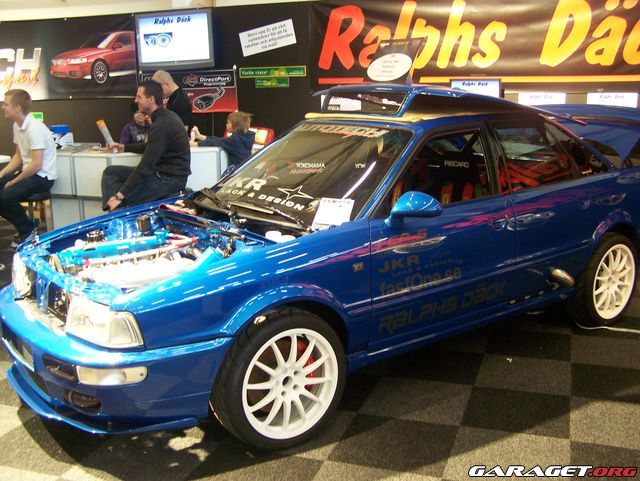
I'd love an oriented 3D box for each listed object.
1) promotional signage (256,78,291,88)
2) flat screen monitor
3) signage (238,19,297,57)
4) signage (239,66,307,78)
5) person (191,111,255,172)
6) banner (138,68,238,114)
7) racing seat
[{"bbox_3d":[-0.478,-1.599,7.127,0.363,0.094,0.015,2,12,19],"label":"promotional signage"},{"bbox_3d":[-1.481,-2.073,7.301,0.885,0.565,0.100,2,12,19],"label":"flat screen monitor"},{"bbox_3d":[-0.524,-2.026,7.054,0.590,0.236,0.015,-8,8,21],"label":"signage"},{"bbox_3d":[-0.478,-1.696,7.106,0.725,0.091,0.015,2,12,19],"label":"signage"},{"bbox_3d":[-0.936,-0.713,6.750,0.570,1.020,0.420,-1,11,3],"label":"person"},{"bbox_3d":[-1.405,-1.573,7.465,1.140,0.438,0.015,2,12,19],"label":"banner"},{"bbox_3d":[0.688,-0.060,4.270,0.650,0.920,0.550,-10,14,-35],"label":"racing seat"}]

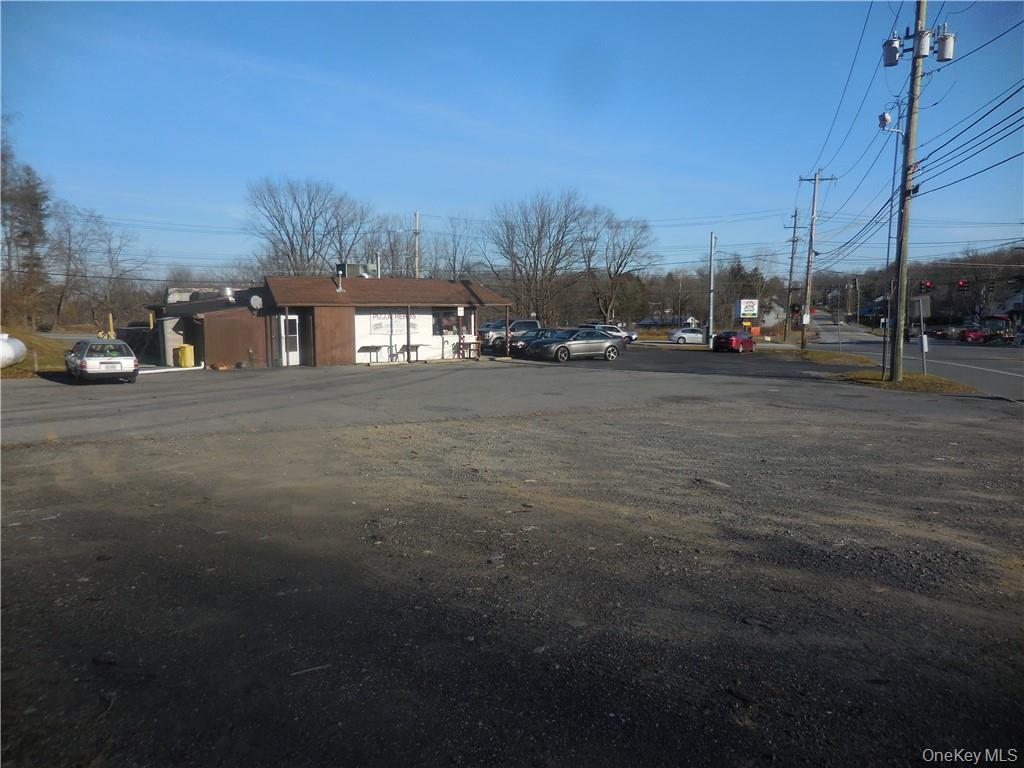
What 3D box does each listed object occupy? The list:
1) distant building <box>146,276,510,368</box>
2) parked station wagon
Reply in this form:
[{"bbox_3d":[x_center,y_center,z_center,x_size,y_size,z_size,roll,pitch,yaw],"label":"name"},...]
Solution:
[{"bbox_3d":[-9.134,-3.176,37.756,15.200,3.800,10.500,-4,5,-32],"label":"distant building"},{"bbox_3d":[-14.241,-0.829,25.546,1.700,1.420,4.450,-4,5,-37],"label":"parked station wagon"}]

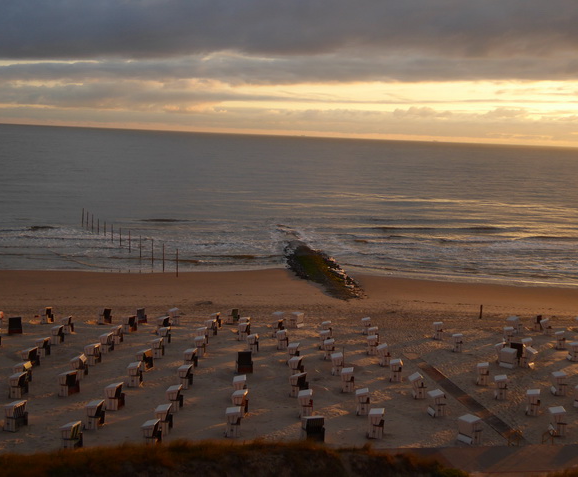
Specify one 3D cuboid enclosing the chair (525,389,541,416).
[{"bbox_3d":[17.378,11.633,57.392,0.950,1.600,1.200,4,8,14],"label":"chair"}]

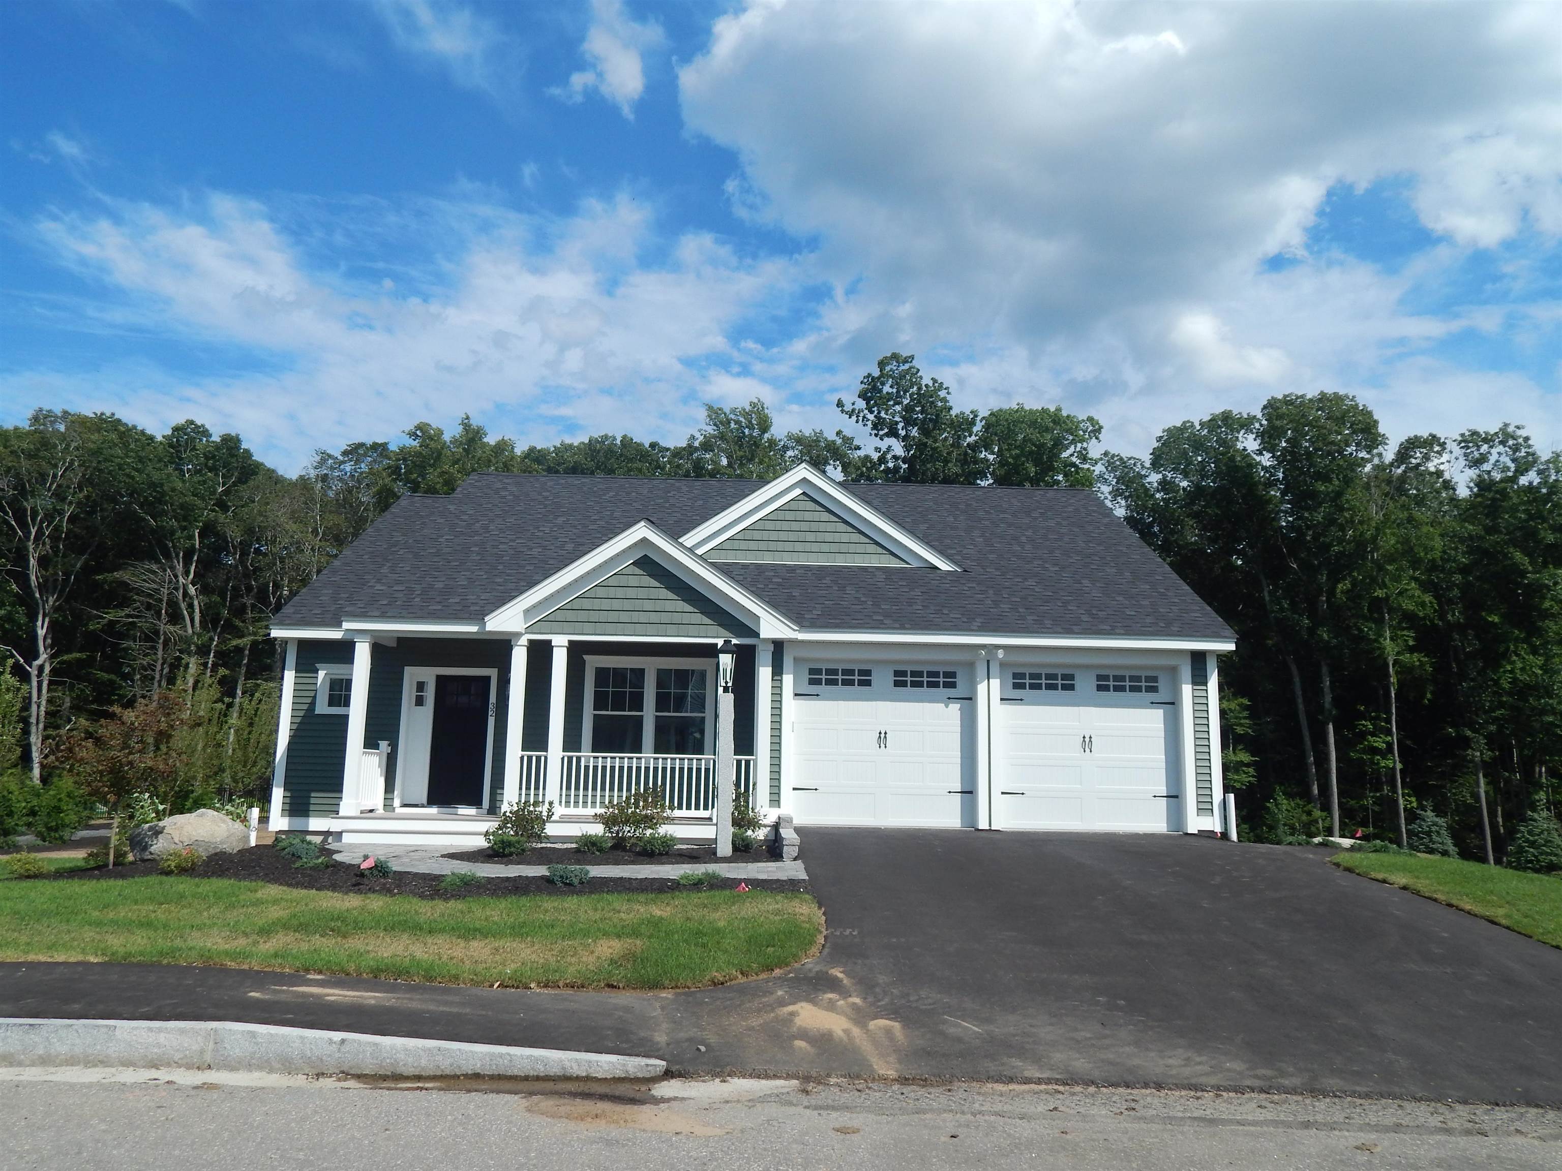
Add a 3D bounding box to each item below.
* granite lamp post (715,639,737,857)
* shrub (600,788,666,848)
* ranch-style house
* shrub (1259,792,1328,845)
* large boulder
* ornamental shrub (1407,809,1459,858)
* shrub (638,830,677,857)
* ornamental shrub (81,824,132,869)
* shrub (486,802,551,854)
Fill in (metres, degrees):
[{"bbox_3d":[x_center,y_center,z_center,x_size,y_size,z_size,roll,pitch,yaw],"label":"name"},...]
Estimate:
[{"bbox_3d":[-0.753,2.216,15.503,0.260,2.950,0.260,1,-9,-1],"label":"granite lamp post"},{"bbox_3d":[-2.002,3.185,15.425,0.914,0.801,0.850,1,-10,-2],"label":"shrub"},{"bbox_3d":[-0.420,1.279,22.830,14.149,7.265,13.000,1,-10,-2],"label":"ranch-style house"},{"bbox_3d":[8.310,3.777,18.290,1.104,0.835,1.000,1,-10,-2],"label":"shrub"},{"bbox_3d":[-6.756,2.858,12.893,1.346,0.585,1.100,1,-10,-2],"label":"large boulder"},{"bbox_3d":[10.246,3.899,17.720,0.820,0.751,0.800,1,-10,-2],"label":"ornamental shrub"},{"bbox_3d":[-1.576,3.284,14.354,0.495,0.333,0.480,1,-10,-2],"label":"shrub"},{"bbox_3d":[-7.155,2.767,11.982,0.522,0.454,0.550,1,-10,-2],"label":"ornamental shrub"},{"bbox_3d":[-3.519,3.231,15.166,0.913,0.690,0.850,1,-10,-2],"label":"shrub"}]

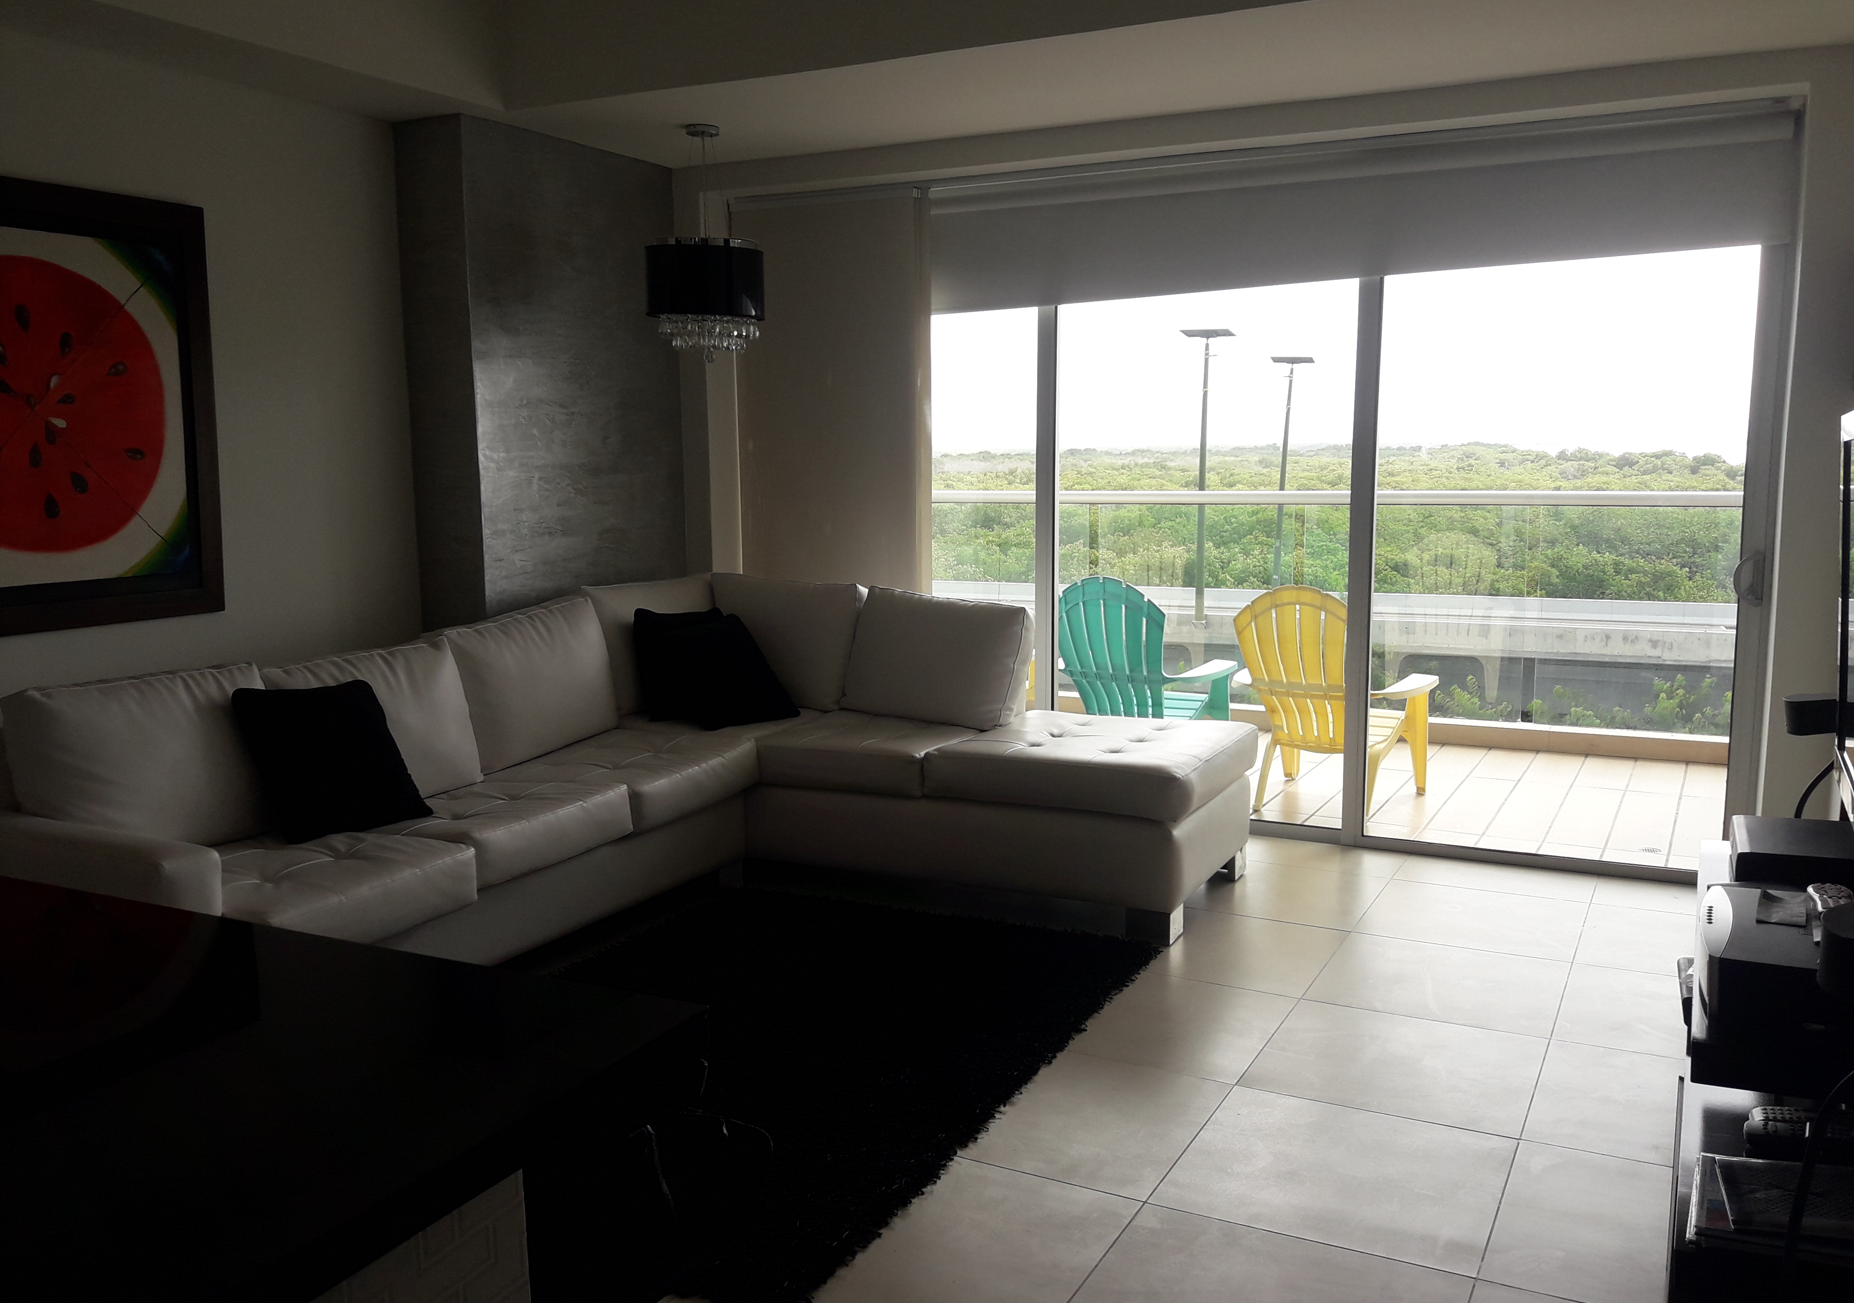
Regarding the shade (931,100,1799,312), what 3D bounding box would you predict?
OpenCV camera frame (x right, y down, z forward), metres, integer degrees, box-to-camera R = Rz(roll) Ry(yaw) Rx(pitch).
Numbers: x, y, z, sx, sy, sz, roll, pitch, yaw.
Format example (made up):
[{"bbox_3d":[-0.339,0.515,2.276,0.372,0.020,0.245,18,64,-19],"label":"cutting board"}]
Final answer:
[{"bbox_3d":[1.283,-1.473,5.084,2.867,0.465,0.110,4,9,28],"label":"shade"}]

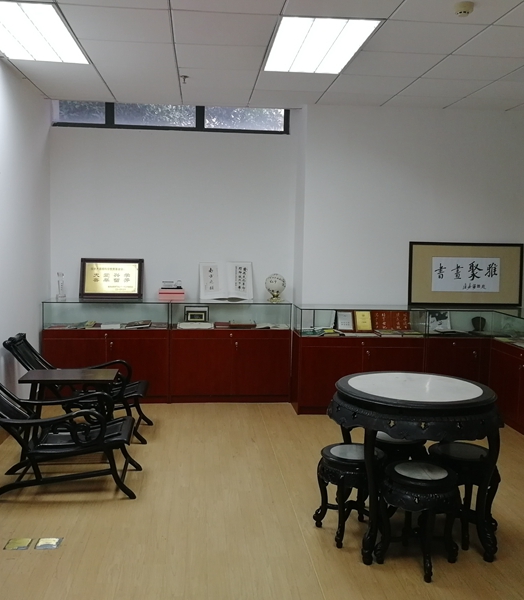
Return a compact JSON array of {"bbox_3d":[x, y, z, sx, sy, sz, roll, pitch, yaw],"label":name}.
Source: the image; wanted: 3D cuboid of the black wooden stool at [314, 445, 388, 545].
[{"bbox_3d":[0.449,0.954,3.107,0.360,0.432,0.360,0,6,-6],"label":"black wooden stool"}]

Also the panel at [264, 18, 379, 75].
[{"bbox_3d":[0.347,-1.640,4.034,0.580,0.060,1.170,0,6,-5],"label":"panel"}]

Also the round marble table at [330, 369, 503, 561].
[{"bbox_3d":[0.770,0.830,3.244,0.870,0.750,0.870,1,6,0],"label":"round marble table"}]

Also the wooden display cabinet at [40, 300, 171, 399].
[{"bbox_3d":[-1.369,0.449,5.634,1.085,0.888,0.400,0,6,-6],"label":"wooden display cabinet"}]

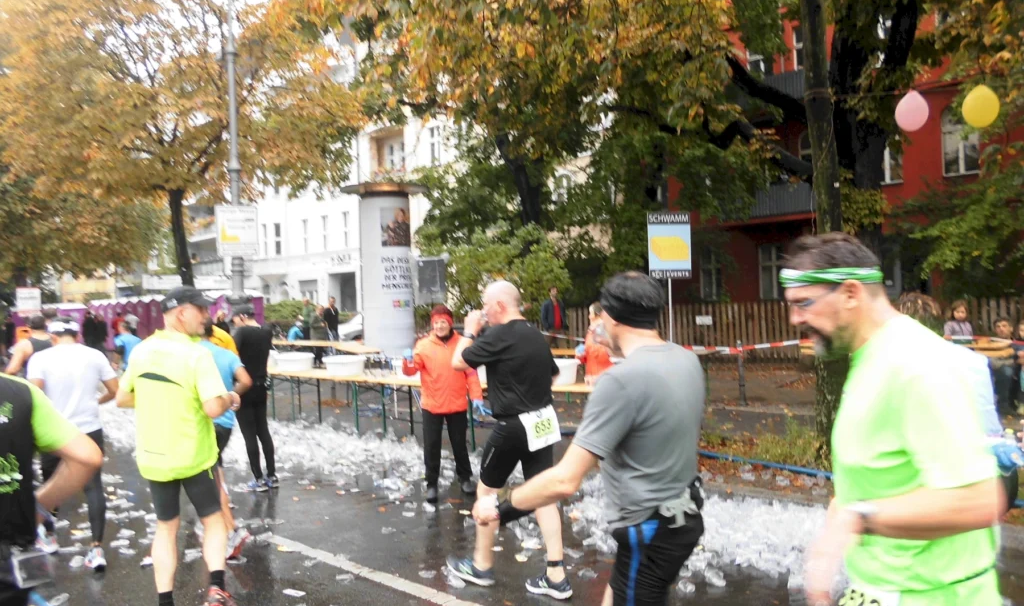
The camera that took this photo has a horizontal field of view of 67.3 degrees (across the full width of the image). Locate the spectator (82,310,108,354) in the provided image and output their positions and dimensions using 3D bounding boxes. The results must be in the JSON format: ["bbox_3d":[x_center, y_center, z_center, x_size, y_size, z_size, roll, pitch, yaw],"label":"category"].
[{"bbox_3d":[-12.185,1.097,22.500,0.520,1.750,0.340,-2,0,15],"label":"spectator"}]

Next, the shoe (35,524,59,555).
[{"bbox_3d":[-3.324,1.696,5.480,0.290,0.130,0.110,-2,0,43],"label":"shoe"}]

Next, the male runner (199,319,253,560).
[{"bbox_3d":[-2.131,0.875,5.400,0.580,1.700,0.720,-2,0,-43],"label":"male runner"}]

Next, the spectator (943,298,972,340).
[{"bbox_3d":[4.987,0.679,8.600,0.360,1.424,0.270,-2,0,30],"label":"spectator"}]

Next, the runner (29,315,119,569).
[{"bbox_3d":[-3.000,0.935,5.250,0.600,1.643,0.580,-2,0,-34],"label":"runner"}]

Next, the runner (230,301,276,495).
[{"bbox_3d":[-2.435,0.876,7.300,0.400,1.724,0.500,-2,0,38],"label":"runner"}]

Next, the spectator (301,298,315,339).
[{"bbox_3d":[-5.717,0.741,21.500,0.500,1.760,0.340,-2,0,10],"label":"spectator"}]

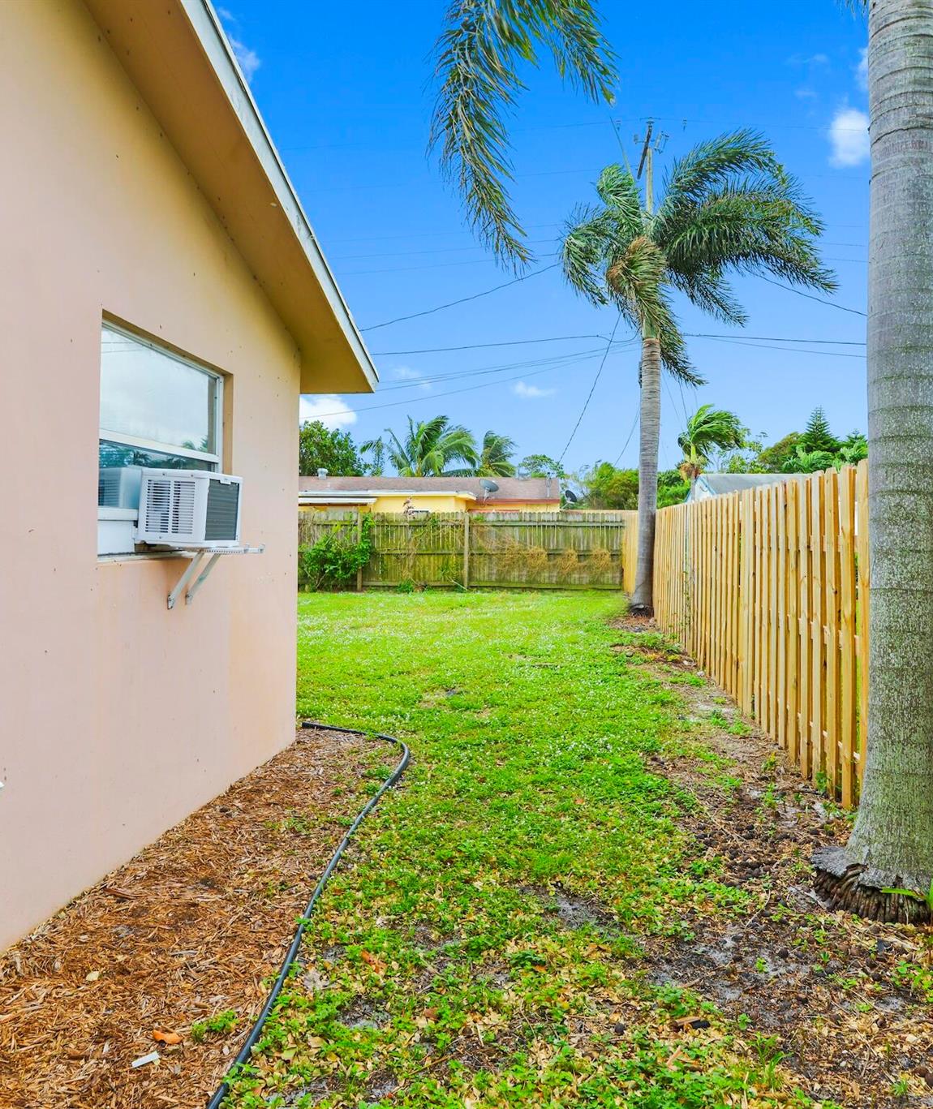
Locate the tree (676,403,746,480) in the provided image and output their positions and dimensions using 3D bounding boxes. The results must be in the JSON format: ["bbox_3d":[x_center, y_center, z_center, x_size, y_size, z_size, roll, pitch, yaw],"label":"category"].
[{"bbox_3d":[7.049,-1.744,24.000,2.000,5.250,2.000,1,1,0],"label":"tree"}]

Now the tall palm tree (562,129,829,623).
[{"bbox_3d":[3.633,-2.886,13.100,4.200,7.590,3.900,1,1,0],"label":"tall palm tree"}]

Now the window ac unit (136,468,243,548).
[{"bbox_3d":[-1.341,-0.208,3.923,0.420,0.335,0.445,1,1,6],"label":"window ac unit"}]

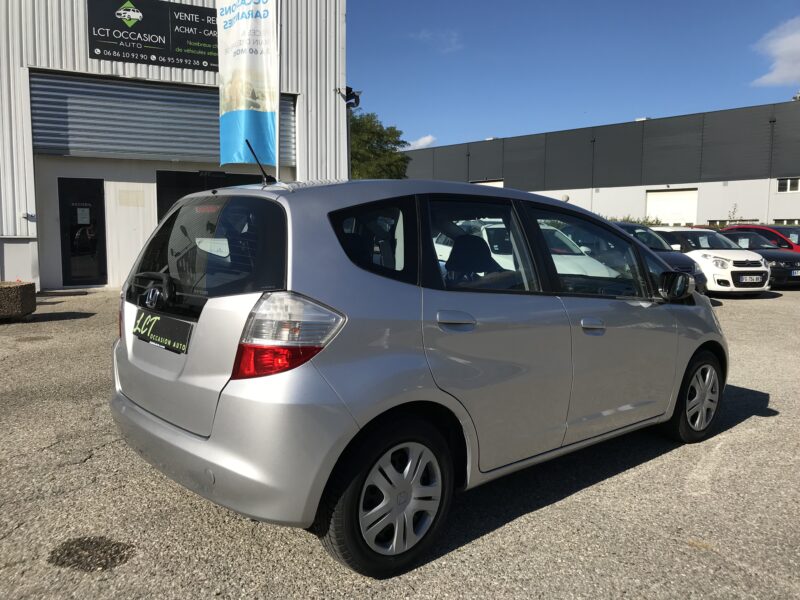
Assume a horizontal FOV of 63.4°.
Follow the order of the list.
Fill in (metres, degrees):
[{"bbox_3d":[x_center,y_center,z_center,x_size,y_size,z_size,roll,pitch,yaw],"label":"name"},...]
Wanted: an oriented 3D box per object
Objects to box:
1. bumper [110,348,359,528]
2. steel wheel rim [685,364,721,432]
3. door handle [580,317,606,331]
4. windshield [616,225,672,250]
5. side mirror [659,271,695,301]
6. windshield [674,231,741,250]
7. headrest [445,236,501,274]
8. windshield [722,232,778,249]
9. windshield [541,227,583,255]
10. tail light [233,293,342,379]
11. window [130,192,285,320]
[{"bbox_3d":[-0.819,0.393,2.591,0.390,0.540,1.660,-3,7,-42],"label":"bumper"},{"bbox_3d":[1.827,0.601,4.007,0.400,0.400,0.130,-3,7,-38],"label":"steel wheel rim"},{"bbox_3d":[0.886,0.108,2.980,0.210,0.060,0.055,-3,7,-42],"label":"door handle"},{"bbox_3d":[4.066,-1.088,11.477,1.380,0.170,0.780,-1,41,-11],"label":"windshield"},{"bbox_3d":[1.467,-0.074,3.421,0.115,0.145,0.180,-3,7,-42],"label":"side mirror"},{"bbox_3d":[6.490,-1.261,13.597,1.280,0.160,0.700,-1,42,-16],"label":"windshield"},{"bbox_3d":[0.338,-0.223,3.106,0.130,0.190,0.270,-3,7,-42],"label":"headrest"},{"bbox_3d":[8.293,-1.386,15.375,1.380,0.170,0.760,-1,41,-20],"label":"windshield"},{"bbox_3d":[1.874,-0.839,9.182,1.380,0.170,0.740,-1,41,-16],"label":"windshield"},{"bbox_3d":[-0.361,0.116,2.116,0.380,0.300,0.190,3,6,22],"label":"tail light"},{"bbox_3d":[-0.795,-0.170,2.550,1.220,0.510,0.130,7,-17,47],"label":"window"}]

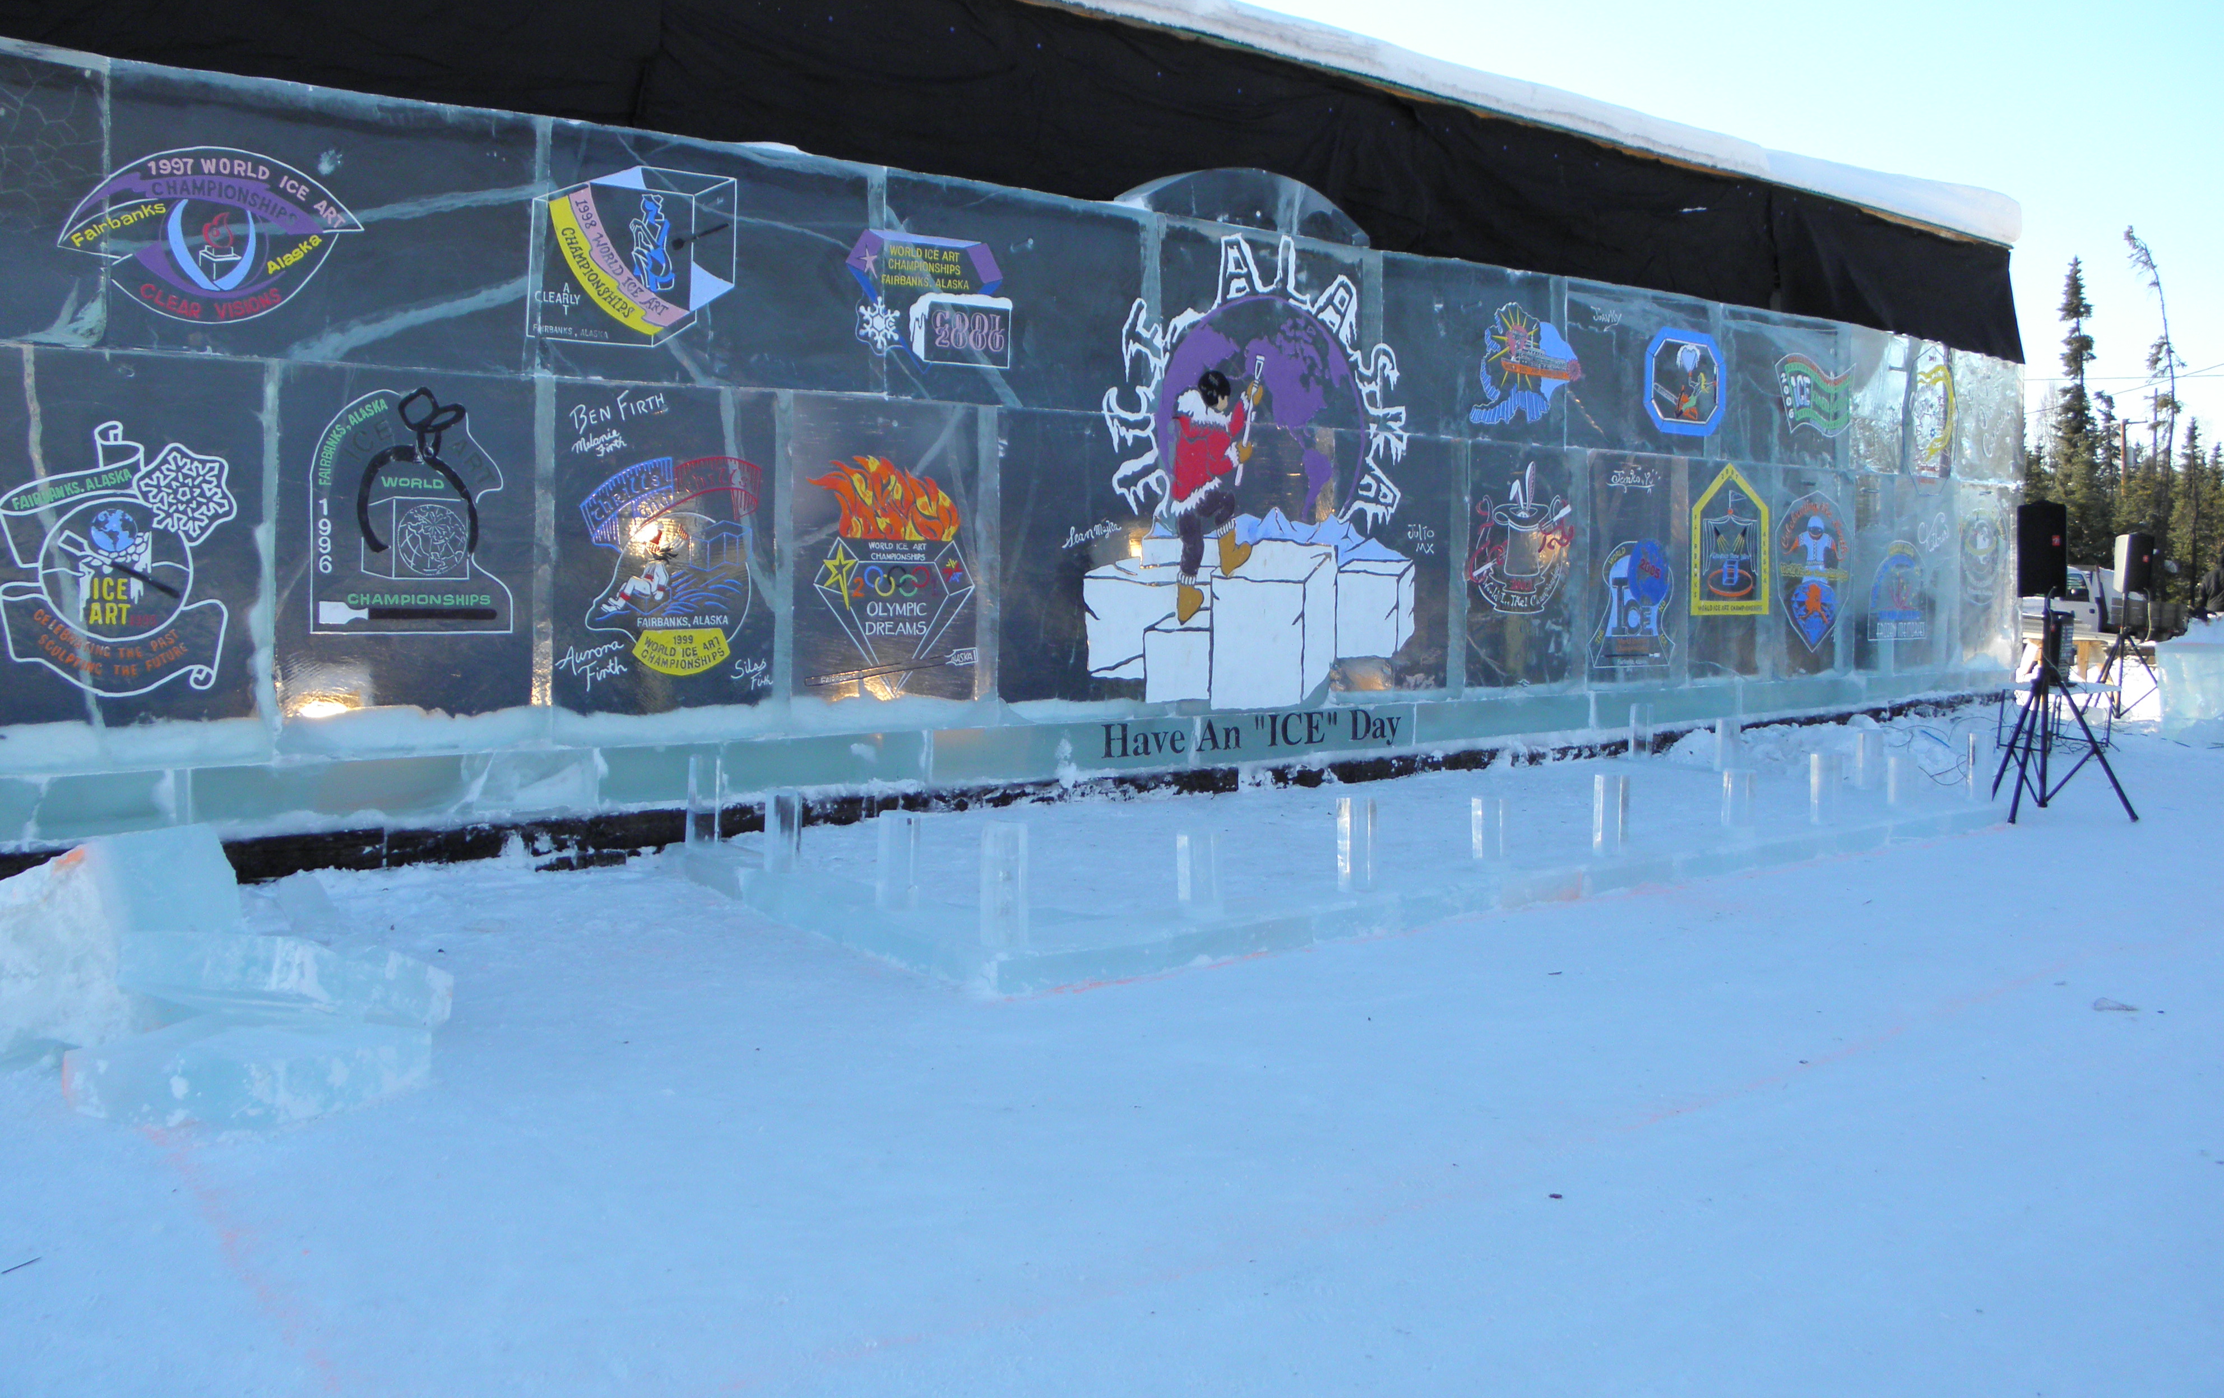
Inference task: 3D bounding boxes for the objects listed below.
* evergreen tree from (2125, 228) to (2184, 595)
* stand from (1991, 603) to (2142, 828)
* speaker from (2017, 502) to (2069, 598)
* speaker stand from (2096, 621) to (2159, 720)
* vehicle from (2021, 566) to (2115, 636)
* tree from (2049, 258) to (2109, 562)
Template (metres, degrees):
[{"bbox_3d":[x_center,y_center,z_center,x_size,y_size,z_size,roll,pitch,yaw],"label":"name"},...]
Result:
[{"bbox_3d":[30.158,-7.740,52.000,1.750,11.600,1.700,2,4,30],"label":"evergreen tree"},{"bbox_3d":[6.190,0.024,11.750,1.000,1.420,1.000,2,4,30],"label":"stand"},{"bbox_3d":[6.103,-0.986,11.800,0.340,0.615,0.320,3,5,34],"label":"speaker"},{"bbox_3d":[10.520,-0.375,18.700,1.000,1.300,1.000,2,4,30],"label":"speaker stand"},{"bbox_3d":[18.210,-1.721,34.500,1.950,1.900,5.200,-3,5,-40],"label":"vehicle"},{"bbox_3d":[27.949,-7.339,52.000,1.900,10.800,1.900,2,4,30],"label":"tree"}]

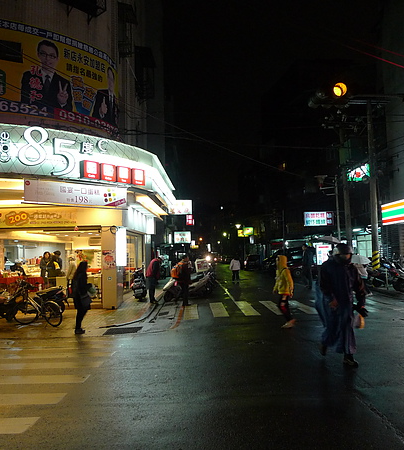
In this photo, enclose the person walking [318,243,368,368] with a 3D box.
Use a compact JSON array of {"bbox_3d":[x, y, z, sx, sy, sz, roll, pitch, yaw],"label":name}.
[{"bbox_3d":[2.088,1.156,6.183,0.620,1.770,0.500,0,-4,-13],"label":"person walking"}]

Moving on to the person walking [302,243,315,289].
[{"bbox_3d":[4.429,1.726,17.300,0.500,1.740,0.460,-1,-4,-3],"label":"person walking"}]

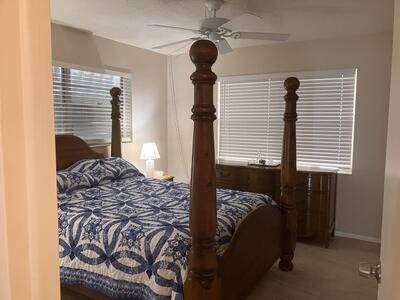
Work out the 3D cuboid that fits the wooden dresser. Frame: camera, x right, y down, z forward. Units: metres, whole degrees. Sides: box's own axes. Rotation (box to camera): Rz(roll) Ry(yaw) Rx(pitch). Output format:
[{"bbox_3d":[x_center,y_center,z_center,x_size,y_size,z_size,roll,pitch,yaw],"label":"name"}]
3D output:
[{"bbox_3d":[0.887,0.631,4.194,1.610,0.854,0.490,3,6,30],"label":"wooden dresser"}]

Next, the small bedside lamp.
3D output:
[{"bbox_3d":[-0.694,0.140,4.565,0.280,0.492,0.280,0,5,0],"label":"small bedside lamp"}]

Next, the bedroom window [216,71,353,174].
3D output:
[{"bbox_3d":[1.064,-0.395,4.320,1.813,1.235,0.070,3,6,30],"label":"bedroom window"}]

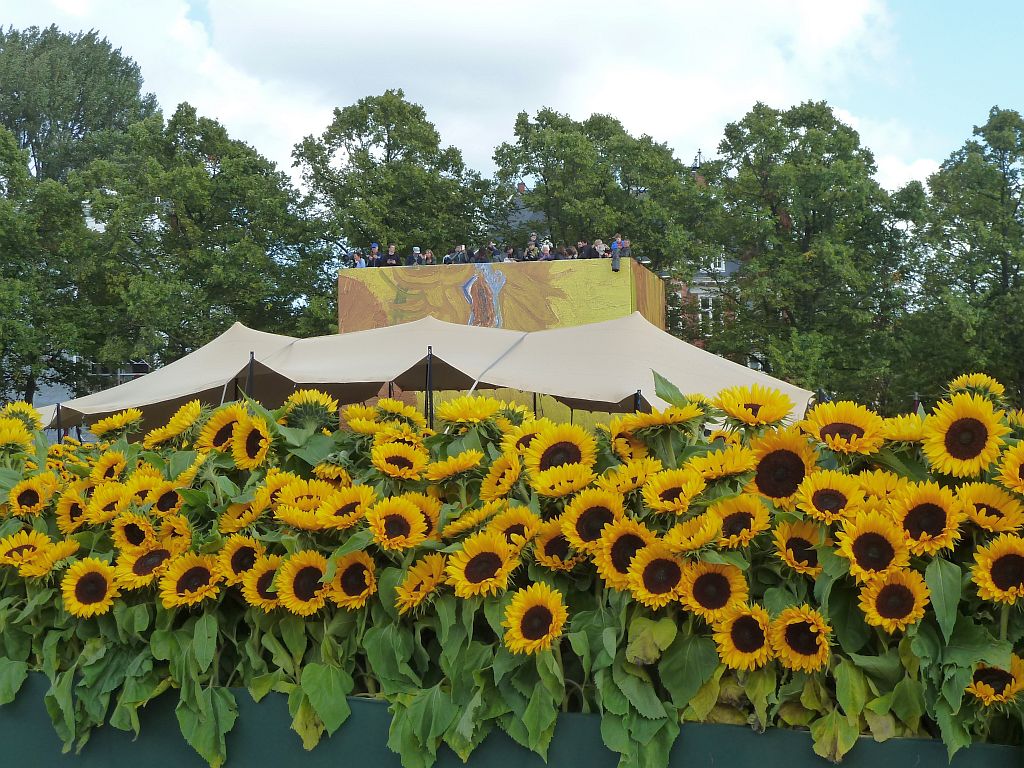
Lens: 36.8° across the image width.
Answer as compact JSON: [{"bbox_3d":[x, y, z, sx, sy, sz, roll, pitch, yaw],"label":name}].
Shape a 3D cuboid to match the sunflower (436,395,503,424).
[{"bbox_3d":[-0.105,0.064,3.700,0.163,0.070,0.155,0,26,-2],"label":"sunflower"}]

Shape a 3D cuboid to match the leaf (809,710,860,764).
[{"bbox_3d":[0.591,0.644,2.820,0.090,0.105,0.030,-1,-13,17],"label":"leaf"}]

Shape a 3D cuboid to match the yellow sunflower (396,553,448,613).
[{"bbox_3d":[-0.188,0.415,3.200,0.055,0.130,0.130,32,-22,-37],"label":"yellow sunflower"}]

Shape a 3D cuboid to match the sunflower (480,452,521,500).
[{"bbox_3d":[-0.028,0.223,3.700,0.125,0.125,0.055,-3,-22,46],"label":"sunflower"}]

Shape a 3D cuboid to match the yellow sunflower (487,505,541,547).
[{"bbox_3d":[0.006,0.343,3.650,0.135,0.135,0.060,-1,-38,15],"label":"yellow sunflower"}]

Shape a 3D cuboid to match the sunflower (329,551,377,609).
[{"bbox_3d":[-0.357,0.435,3.420,0.135,0.135,0.055,-2,-15,29],"label":"sunflower"}]

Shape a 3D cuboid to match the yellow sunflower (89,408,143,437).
[{"bbox_3d":[-1.018,0.099,3.950,0.142,0.060,0.142,-26,10,-27],"label":"yellow sunflower"}]

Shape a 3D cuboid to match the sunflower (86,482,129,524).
[{"bbox_3d":[-1.091,0.322,4.150,0.130,0.130,0.050,-2,-34,28],"label":"sunflower"}]

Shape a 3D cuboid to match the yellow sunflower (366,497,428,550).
[{"bbox_3d":[-0.253,0.308,3.400,0.132,0.120,0.050,0,-30,4],"label":"yellow sunflower"}]

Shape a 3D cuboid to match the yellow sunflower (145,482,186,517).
[{"bbox_3d":[-0.971,0.326,4.300,0.125,0.125,0.050,-1,-21,25],"label":"yellow sunflower"}]

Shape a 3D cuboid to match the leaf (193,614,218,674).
[{"bbox_3d":[-0.693,0.589,3.480,0.060,0.137,0.035,0,-3,-6],"label":"leaf"}]

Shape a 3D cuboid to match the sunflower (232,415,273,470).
[{"bbox_3d":[-0.709,0.160,4.200,0.155,0.155,0.055,-2,-11,39],"label":"sunflower"}]

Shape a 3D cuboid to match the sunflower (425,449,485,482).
[{"bbox_3d":[-0.129,0.183,3.450,0.134,0.050,0.134,-26,7,-21],"label":"sunflower"}]

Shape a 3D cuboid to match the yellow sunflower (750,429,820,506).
[{"bbox_3d":[0.609,0.187,3.450,0.170,0.172,0.060,0,-3,0],"label":"yellow sunflower"}]

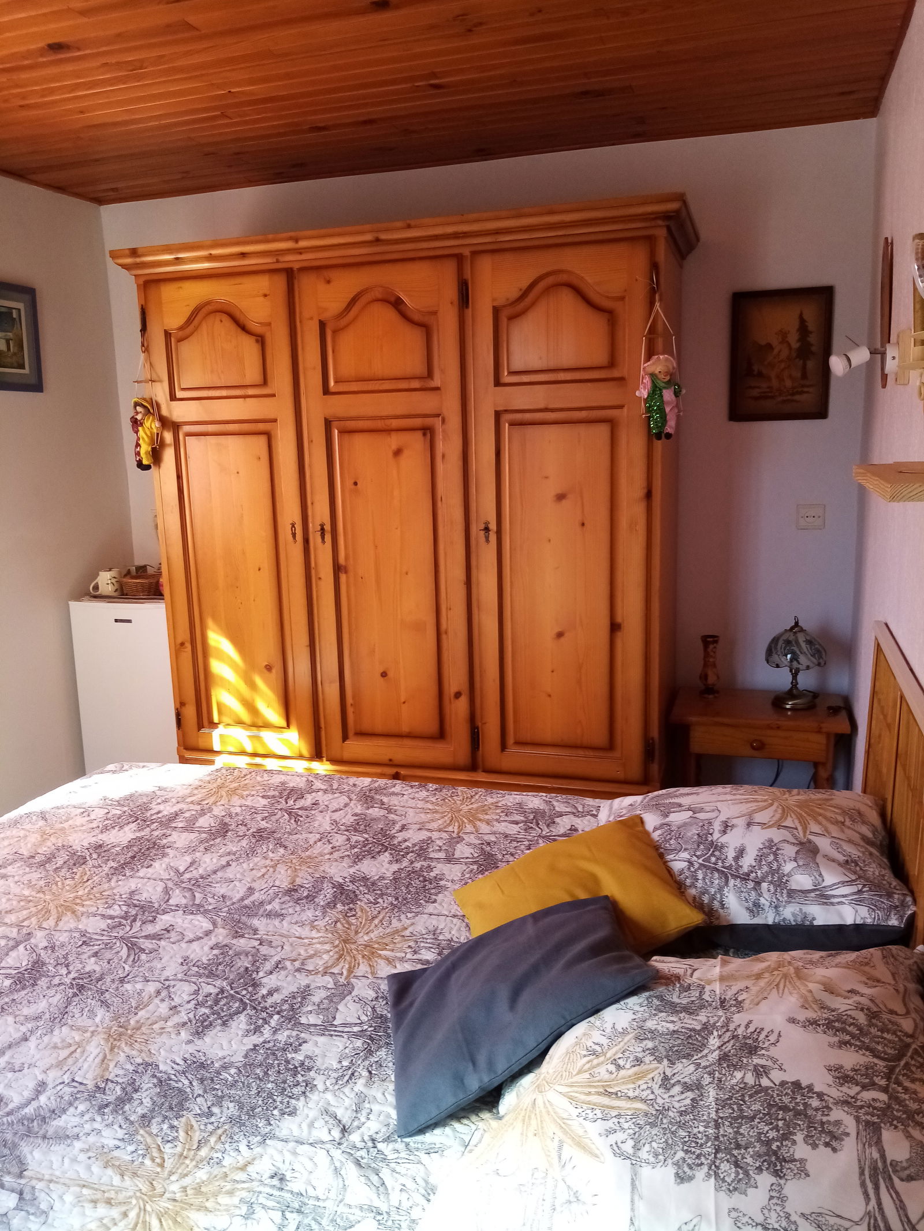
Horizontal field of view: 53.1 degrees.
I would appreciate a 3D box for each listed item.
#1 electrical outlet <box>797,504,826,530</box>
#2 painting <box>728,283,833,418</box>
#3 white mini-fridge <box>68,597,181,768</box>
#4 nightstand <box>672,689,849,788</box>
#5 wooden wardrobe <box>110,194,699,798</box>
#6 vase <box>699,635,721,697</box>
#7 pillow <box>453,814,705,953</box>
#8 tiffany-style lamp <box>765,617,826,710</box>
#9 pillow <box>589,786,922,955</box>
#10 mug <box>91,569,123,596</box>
[{"bbox_3d":[1.169,-0.330,3.100,0.085,0.082,0.012,2,12,18],"label":"electrical outlet"},{"bbox_3d":[1.042,-0.849,3.032,0.309,0.414,0.020,2,12,18],"label":"painting"},{"bbox_3d":[-1.187,0.329,3.746,0.476,0.850,0.460,2,12,18],"label":"white mini-fridge"},{"bbox_3d":[0.991,0.558,3.111,0.543,0.530,0.400,2,12,18],"label":"nightstand"},{"bbox_3d":[-0.157,-0.211,3.226,1.831,2.055,0.613,2,12,18],"label":"wooden wardrobe"},{"bbox_3d":[0.816,0.164,3.044,0.067,0.203,0.067,2,11,18],"label":"vase"},{"bbox_3d":[0.176,0.500,1.625,0.400,0.120,0.400,-22,12,1],"label":"pillow"},{"bbox_3d":[1.096,0.148,3.044,0.189,0.293,0.189,2,12,18],"label":"tiffany-style lamp"},{"bbox_3d":[0.536,0.438,1.826,0.590,0.175,0.590,2,12,18],"label":"pillow"},{"bbox_3d":[-1.392,-0.132,3.629,0.127,0.096,0.090,-6,12,-21],"label":"mug"}]

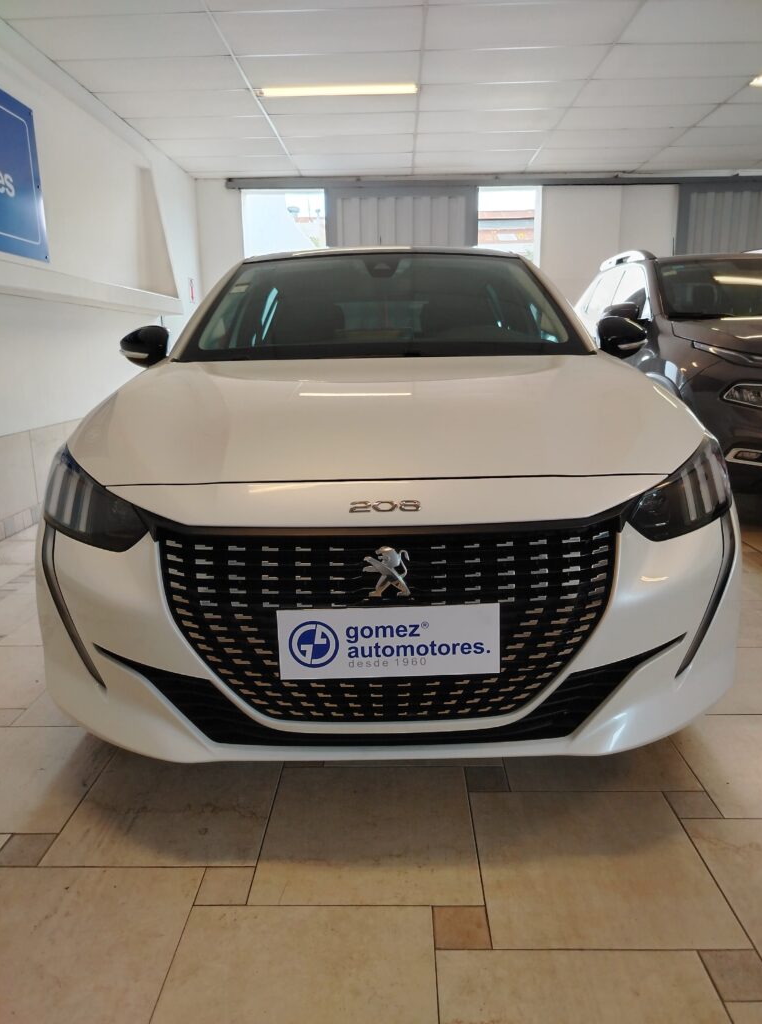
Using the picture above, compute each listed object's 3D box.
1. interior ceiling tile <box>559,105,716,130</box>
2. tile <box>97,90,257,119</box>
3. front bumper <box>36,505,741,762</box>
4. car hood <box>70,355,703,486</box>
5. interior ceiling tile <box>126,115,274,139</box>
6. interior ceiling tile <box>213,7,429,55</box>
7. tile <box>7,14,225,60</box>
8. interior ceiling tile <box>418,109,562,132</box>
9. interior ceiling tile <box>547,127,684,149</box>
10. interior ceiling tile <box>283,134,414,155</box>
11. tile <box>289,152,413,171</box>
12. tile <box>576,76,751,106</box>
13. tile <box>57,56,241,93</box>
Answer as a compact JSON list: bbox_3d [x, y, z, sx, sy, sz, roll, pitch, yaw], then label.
[{"bbox_3d":[2.125,-3.309,5.946,1.204,0.020,0.598,0,13,2],"label":"interior ceiling tile"},{"bbox_3d":[-1.517,-3.133,5.458,1.177,0.030,0.607,-1,13,2],"label":"tile"},{"bbox_3d":[0.025,0.215,1.527,1.720,0.530,0.500,-1,13,0],"label":"front bumper"},{"bbox_3d":[0.020,-0.265,1.848,1.470,0.280,1.080,-1,13,0],"label":"car hood"},{"bbox_3d":[-1.501,-3.270,6.050,1.177,0.030,0.607,-1,13,2],"label":"interior ceiling tile"},{"bbox_3d":[-0.353,-2.886,4.260,1.204,0.020,0.598,0,13,2],"label":"interior ceiling tile"},{"bbox_3d":[-1.546,-2.877,4.296,1.161,0.020,0.598,0,13,2],"label":"tile"},{"bbox_3d":[0.911,-3.300,5.984,1.204,0.020,0.598,0,13,2],"label":"interior ceiling tile"},{"bbox_3d":[2.142,-3.444,6.534,1.204,0.020,0.598,0,13,2],"label":"interior ceiling tile"},{"bbox_3d":[-0.290,-3.418,6.606,1.214,0.030,0.607,-1,13,2],"label":"interior ceiling tile"},{"bbox_3d":[-0.268,-3.560,7.196,1.204,0.020,0.598,0,13,2],"label":"tile"},{"bbox_3d":[2.107,-3.174,5.359,1.204,0.020,0.598,0,13,2],"label":"tile"},{"bbox_3d":[-1.528,-3.012,4.884,1.161,0.020,0.598,0,13,2],"label":"tile"}]

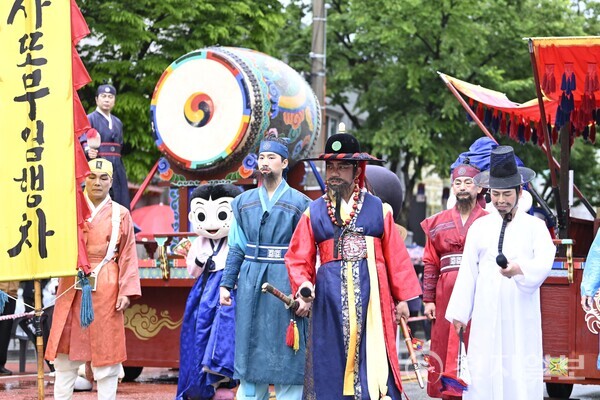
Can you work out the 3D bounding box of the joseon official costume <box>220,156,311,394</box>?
[{"bbox_3d":[-0.192,0.440,6.800,0.550,1.390,0.370,0,-1,9],"label":"joseon official costume"}]

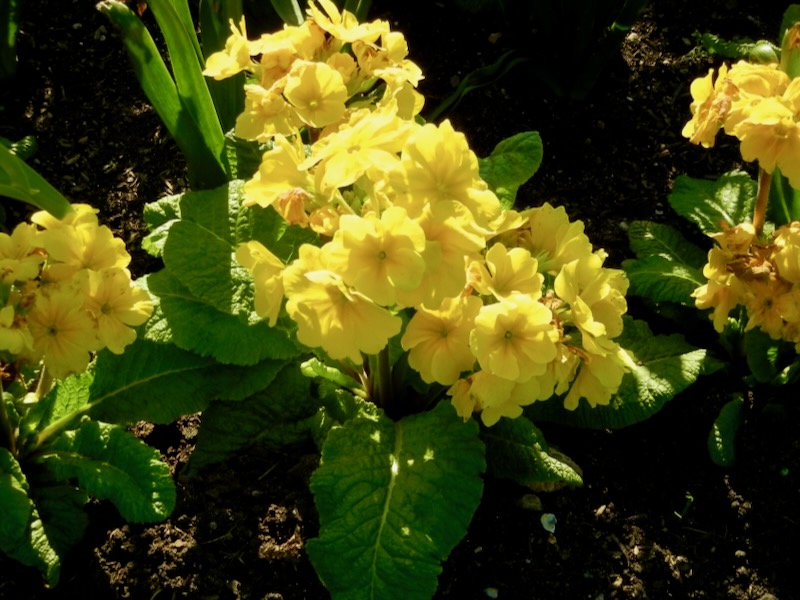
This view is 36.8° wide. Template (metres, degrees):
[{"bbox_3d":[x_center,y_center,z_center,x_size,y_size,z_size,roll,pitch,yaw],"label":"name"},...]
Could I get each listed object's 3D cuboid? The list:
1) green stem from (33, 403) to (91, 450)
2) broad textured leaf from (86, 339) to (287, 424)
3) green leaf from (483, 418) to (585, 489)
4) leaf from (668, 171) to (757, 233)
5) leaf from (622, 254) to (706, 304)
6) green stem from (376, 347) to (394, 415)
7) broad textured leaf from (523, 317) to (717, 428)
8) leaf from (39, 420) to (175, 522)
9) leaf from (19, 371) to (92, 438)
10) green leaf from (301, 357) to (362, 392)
[{"bbox_3d":[-0.170,0.064,0.604,0.042,0.007,0.007,-37,42,14],"label":"green stem"},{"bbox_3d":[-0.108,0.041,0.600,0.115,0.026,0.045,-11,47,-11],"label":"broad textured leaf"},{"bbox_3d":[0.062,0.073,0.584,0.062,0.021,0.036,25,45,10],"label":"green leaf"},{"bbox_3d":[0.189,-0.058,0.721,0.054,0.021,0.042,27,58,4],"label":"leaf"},{"bbox_3d":[0.145,-0.011,0.659,0.047,0.018,0.036,4,40,4],"label":"leaf"},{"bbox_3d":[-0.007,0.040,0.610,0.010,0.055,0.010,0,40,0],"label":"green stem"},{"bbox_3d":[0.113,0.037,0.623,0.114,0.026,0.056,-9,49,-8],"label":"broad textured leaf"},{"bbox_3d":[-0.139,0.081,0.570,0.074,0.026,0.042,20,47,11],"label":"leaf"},{"bbox_3d":[-0.172,0.052,0.602,0.040,0.022,0.028,-26,46,-27],"label":"leaf"},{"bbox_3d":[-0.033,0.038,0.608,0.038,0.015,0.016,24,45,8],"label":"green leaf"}]

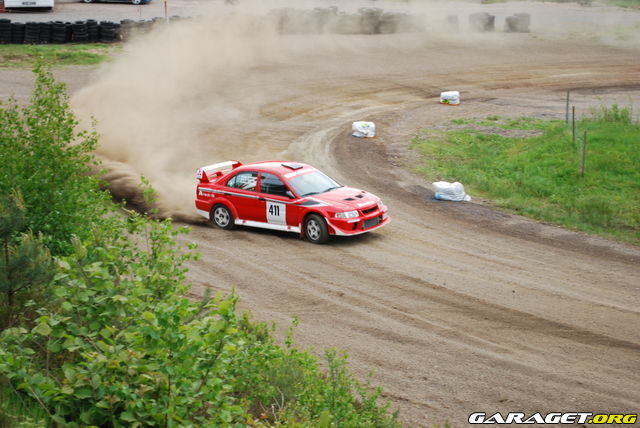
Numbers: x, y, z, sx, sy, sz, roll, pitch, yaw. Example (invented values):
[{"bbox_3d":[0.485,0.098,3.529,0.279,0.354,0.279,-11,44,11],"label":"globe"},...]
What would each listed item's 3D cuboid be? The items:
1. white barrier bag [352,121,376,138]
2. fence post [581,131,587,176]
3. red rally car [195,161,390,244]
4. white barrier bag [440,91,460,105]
[{"bbox_3d":[1.315,-2.490,43.100,0.690,0.440,0.550,-1,12,-3],"label":"white barrier bag"},{"bbox_3d":[6.687,-1.534,37.000,0.060,1.160,0.060,4,12,0],"label":"fence post"},{"bbox_3d":[-0.614,-0.316,30.822,4.350,1.400,1.770,8,14,38],"label":"red rally car"},{"bbox_3d":[4.490,-3.998,50.200,0.680,0.430,0.550,-1,12,-3],"label":"white barrier bag"}]

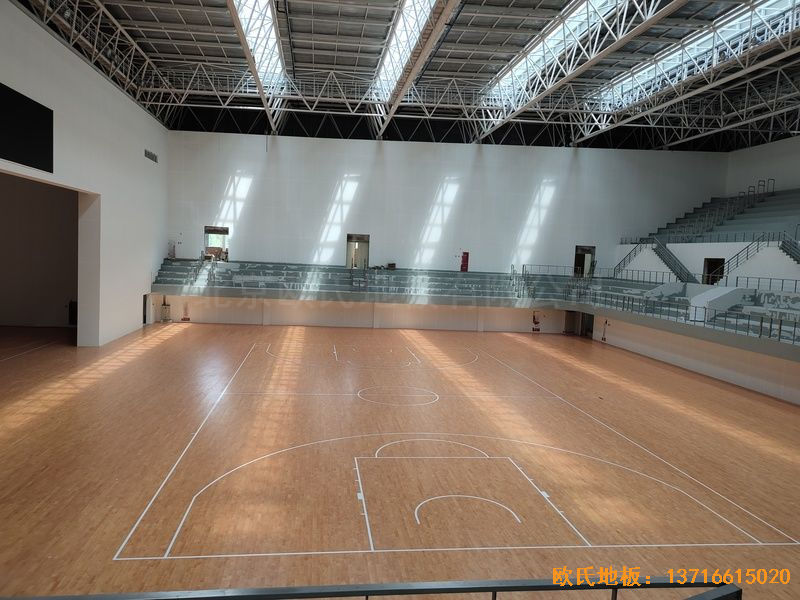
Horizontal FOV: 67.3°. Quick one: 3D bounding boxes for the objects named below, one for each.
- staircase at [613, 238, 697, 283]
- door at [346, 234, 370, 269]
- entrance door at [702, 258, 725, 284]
[{"bbox_3d":[21.011,-3.300,49.597,1.400,3.700,10.900,2,4,-8],"label":"staircase"},{"bbox_3d":[-3.724,-4.315,53.833,2.030,3.030,0.200,2,4,-8],"label":"door"},{"bbox_3d":[22.559,-1.913,43.212,0.200,2.080,2.150,2,4,-8],"label":"entrance door"}]

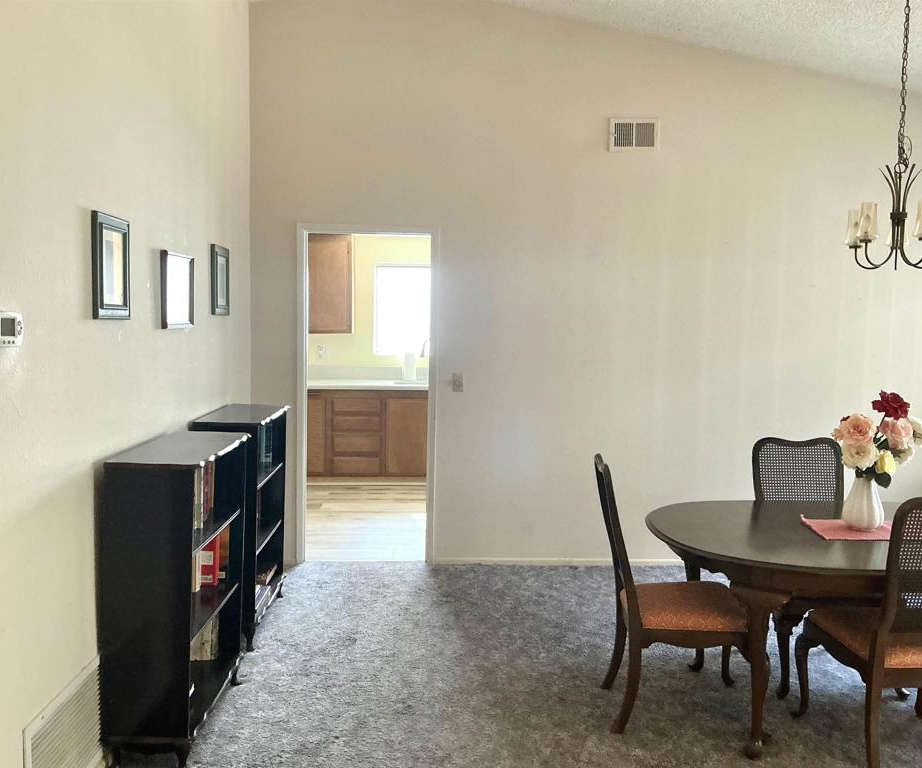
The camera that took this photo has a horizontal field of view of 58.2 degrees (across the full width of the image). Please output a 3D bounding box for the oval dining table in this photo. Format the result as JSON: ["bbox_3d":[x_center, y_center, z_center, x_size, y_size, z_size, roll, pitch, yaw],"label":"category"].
[{"bbox_3d":[1.610,0.949,3.300,1.710,0.730,1.110,1,4,-2],"label":"oval dining table"}]

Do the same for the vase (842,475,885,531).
[{"bbox_3d":[1.631,0.468,3.346,0.171,0.221,0.171,1,5,-2],"label":"vase"}]

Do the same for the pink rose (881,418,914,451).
[{"bbox_3d":[1.762,0.204,3.343,0.112,0.112,0.108,1,4,-2],"label":"pink rose"}]

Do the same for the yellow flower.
[{"bbox_3d":[1.703,0.319,3.316,0.085,0.100,0.082,1,5,-2],"label":"yellow flower"}]

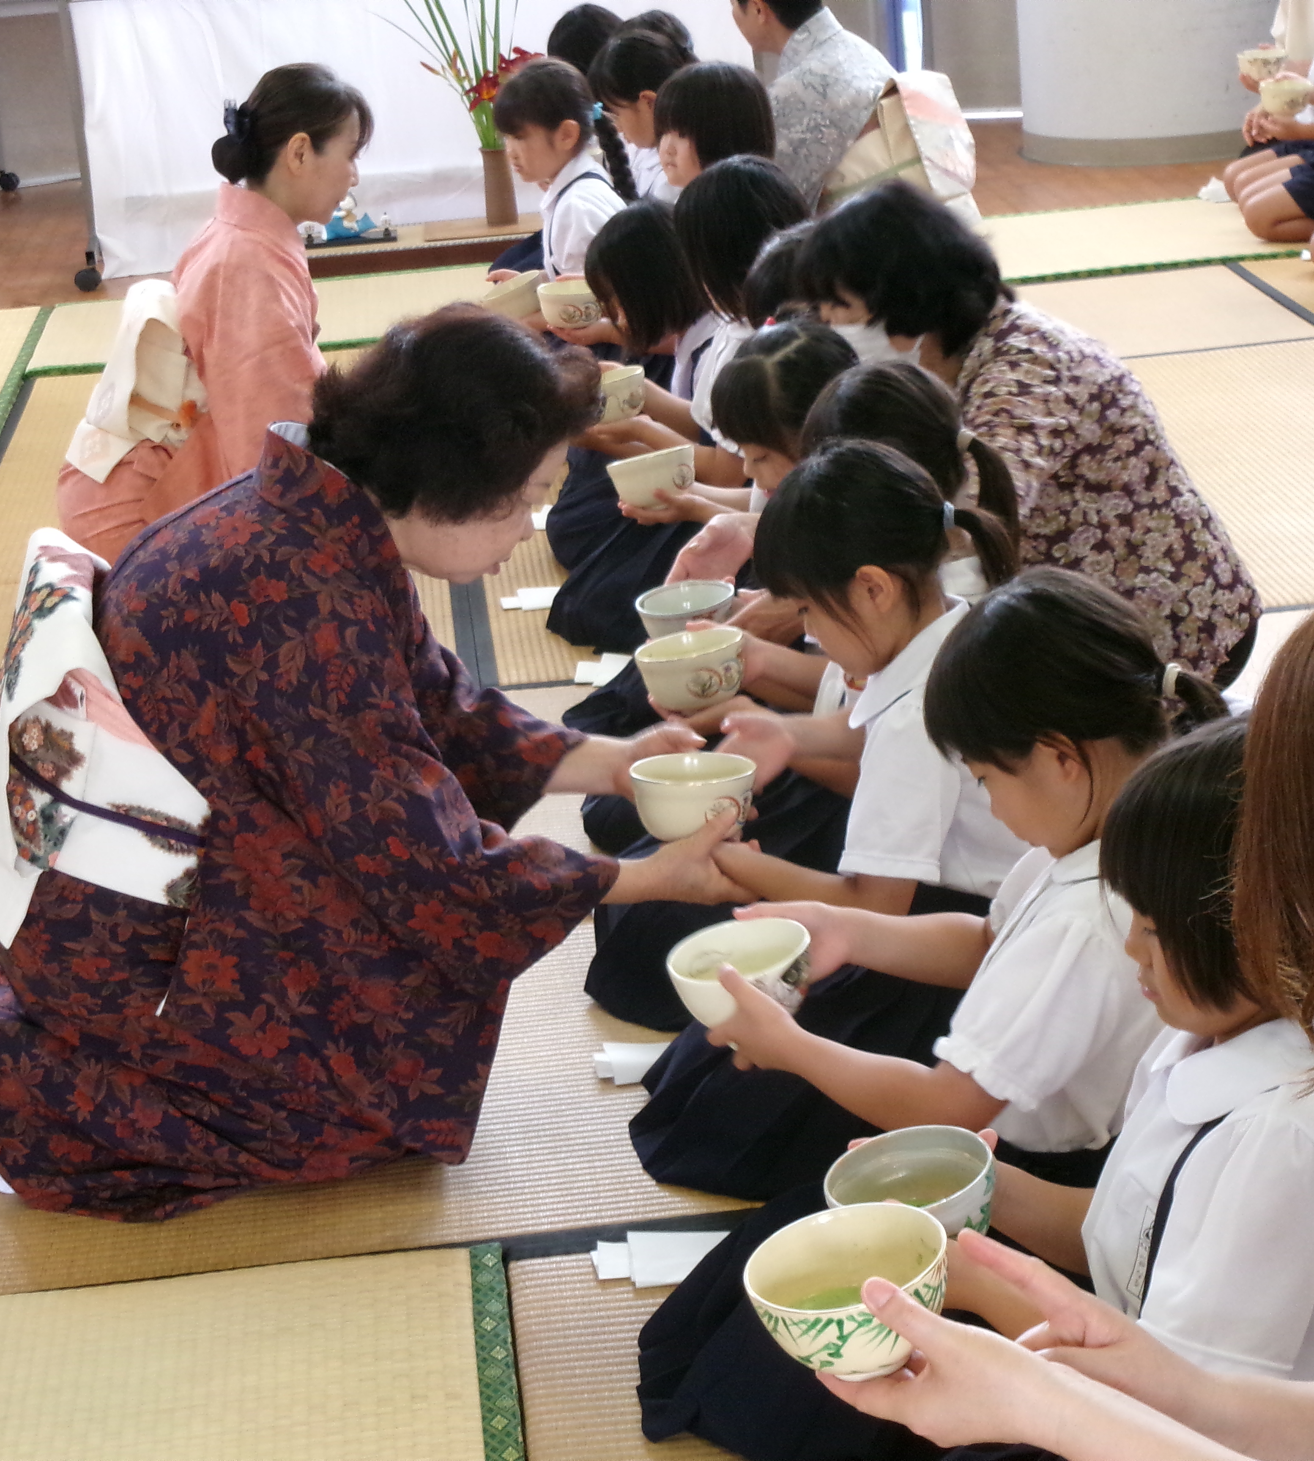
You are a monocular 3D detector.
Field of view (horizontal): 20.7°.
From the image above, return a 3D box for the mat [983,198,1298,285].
[{"bbox_3d":[1.229,-1.172,8.581,1.820,0.045,0.950,-6,16,-3],"label":"mat"}]

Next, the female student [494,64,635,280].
[{"bbox_3d":[-0.108,-1.003,7.171,0.520,0.670,0.380,-6,16,-3],"label":"female student"}]

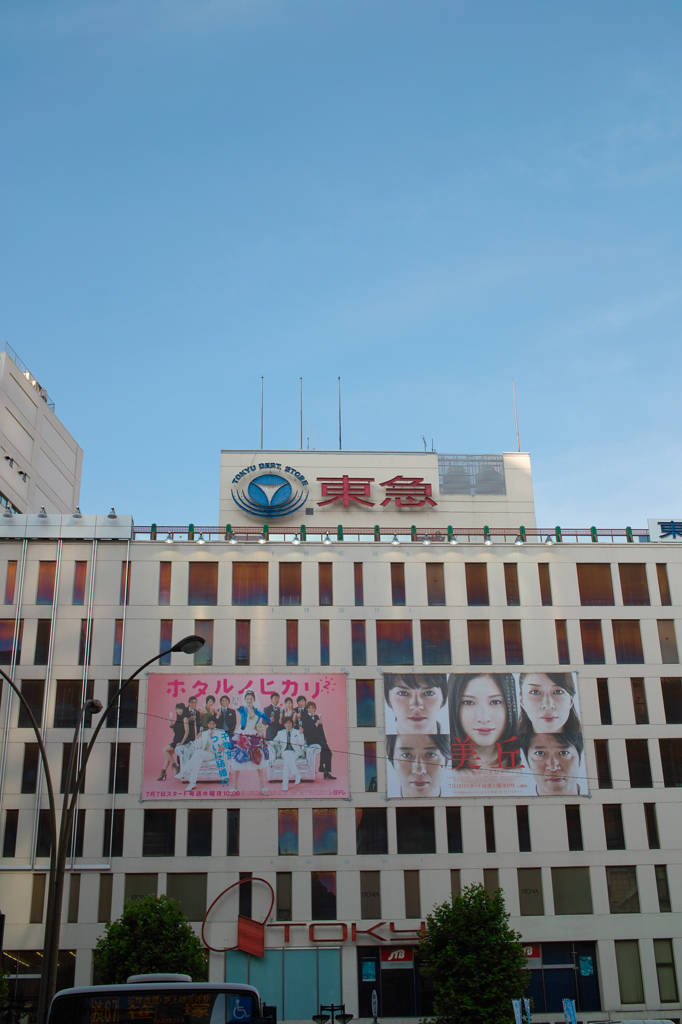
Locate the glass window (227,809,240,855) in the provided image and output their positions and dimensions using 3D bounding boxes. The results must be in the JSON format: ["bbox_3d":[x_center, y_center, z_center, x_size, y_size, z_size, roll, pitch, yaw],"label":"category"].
[{"bbox_3d":[-6.310,18.870,68.607,0.701,2.691,0.200,0,-22,-4],"label":"glass window"}]

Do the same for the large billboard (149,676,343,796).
[{"bbox_3d":[-5.550,13.272,69.213,11.956,7.518,0.150,0,-24,-4],"label":"large billboard"}]

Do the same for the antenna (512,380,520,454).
[{"bbox_3d":[13.493,-7.462,89.905,0.120,6.446,0.120,0,-23,-4],"label":"antenna"}]

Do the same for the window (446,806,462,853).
[{"bbox_3d":[6.816,19.033,69.773,0.872,2.688,0.150,0,-23,-4],"label":"window"}]

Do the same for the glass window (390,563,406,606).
[{"bbox_3d":[3.679,4.636,74.542,0.856,2.875,0.150,0,-21,-4],"label":"glass window"}]

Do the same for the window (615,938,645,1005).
[{"bbox_3d":[16.238,25.803,65.447,1.371,3.352,0.150,0,-24,-4],"label":"window"}]

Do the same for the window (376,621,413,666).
[{"bbox_3d":[3.266,7.940,71.017,2.211,2.869,0.200,0,-20,-4],"label":"window"}]

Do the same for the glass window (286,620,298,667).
[{"bbox_3d":[-2.910,7.899,70.420,0.691,2.881,0.150,0,-23,-3],"label":"glass window"}]

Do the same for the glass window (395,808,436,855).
[{"bbox_3d":[4.294,18.131,66.380,2.191,2.574,0.150,0,-23,-3],"label":"glass window"}]

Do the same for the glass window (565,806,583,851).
[{"bbox_3d":[13.584,18.359,67.861,0.872,2.612,0.200,0,-20,-4],"label":"glass window"}]

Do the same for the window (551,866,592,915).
[{"bbox_3d":[13.683,22.378,68.877,2.293,2.672,0.150,0,-23,-4],"label":"window"}]

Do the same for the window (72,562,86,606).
[{"bbox_3d":[-15.942,4.356,71.243,0.693,2.835,0.150,0,-23,-3],"label":"window"}]

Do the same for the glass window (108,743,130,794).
[{"bbox_3d":[-13.121,15.246,69.303,1.099,2.940,0.150,0,-21,-4],"label":"glass window"}]

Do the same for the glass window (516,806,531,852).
[{"bbox_3d":[10.924,18.910,69.598,0.707,2.673,0.150,0,-21,-4],"label":"glass window"}]

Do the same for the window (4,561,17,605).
[{"bbox_3d":[-20.492,4.400,72.474,0.531,2.911,0.150,0,-24,-4],"label":"window"}]

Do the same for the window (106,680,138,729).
[{"bbox_3d":[-13.203,11.636,70.677,1.824,2.901,0.150,0,-21,-4],"label":"window"}]

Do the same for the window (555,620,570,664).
[{"bbox_3d":[13.631,7.987,71.708,0.702,2.834,0.200,0,-20,-4],"label":"window"}]

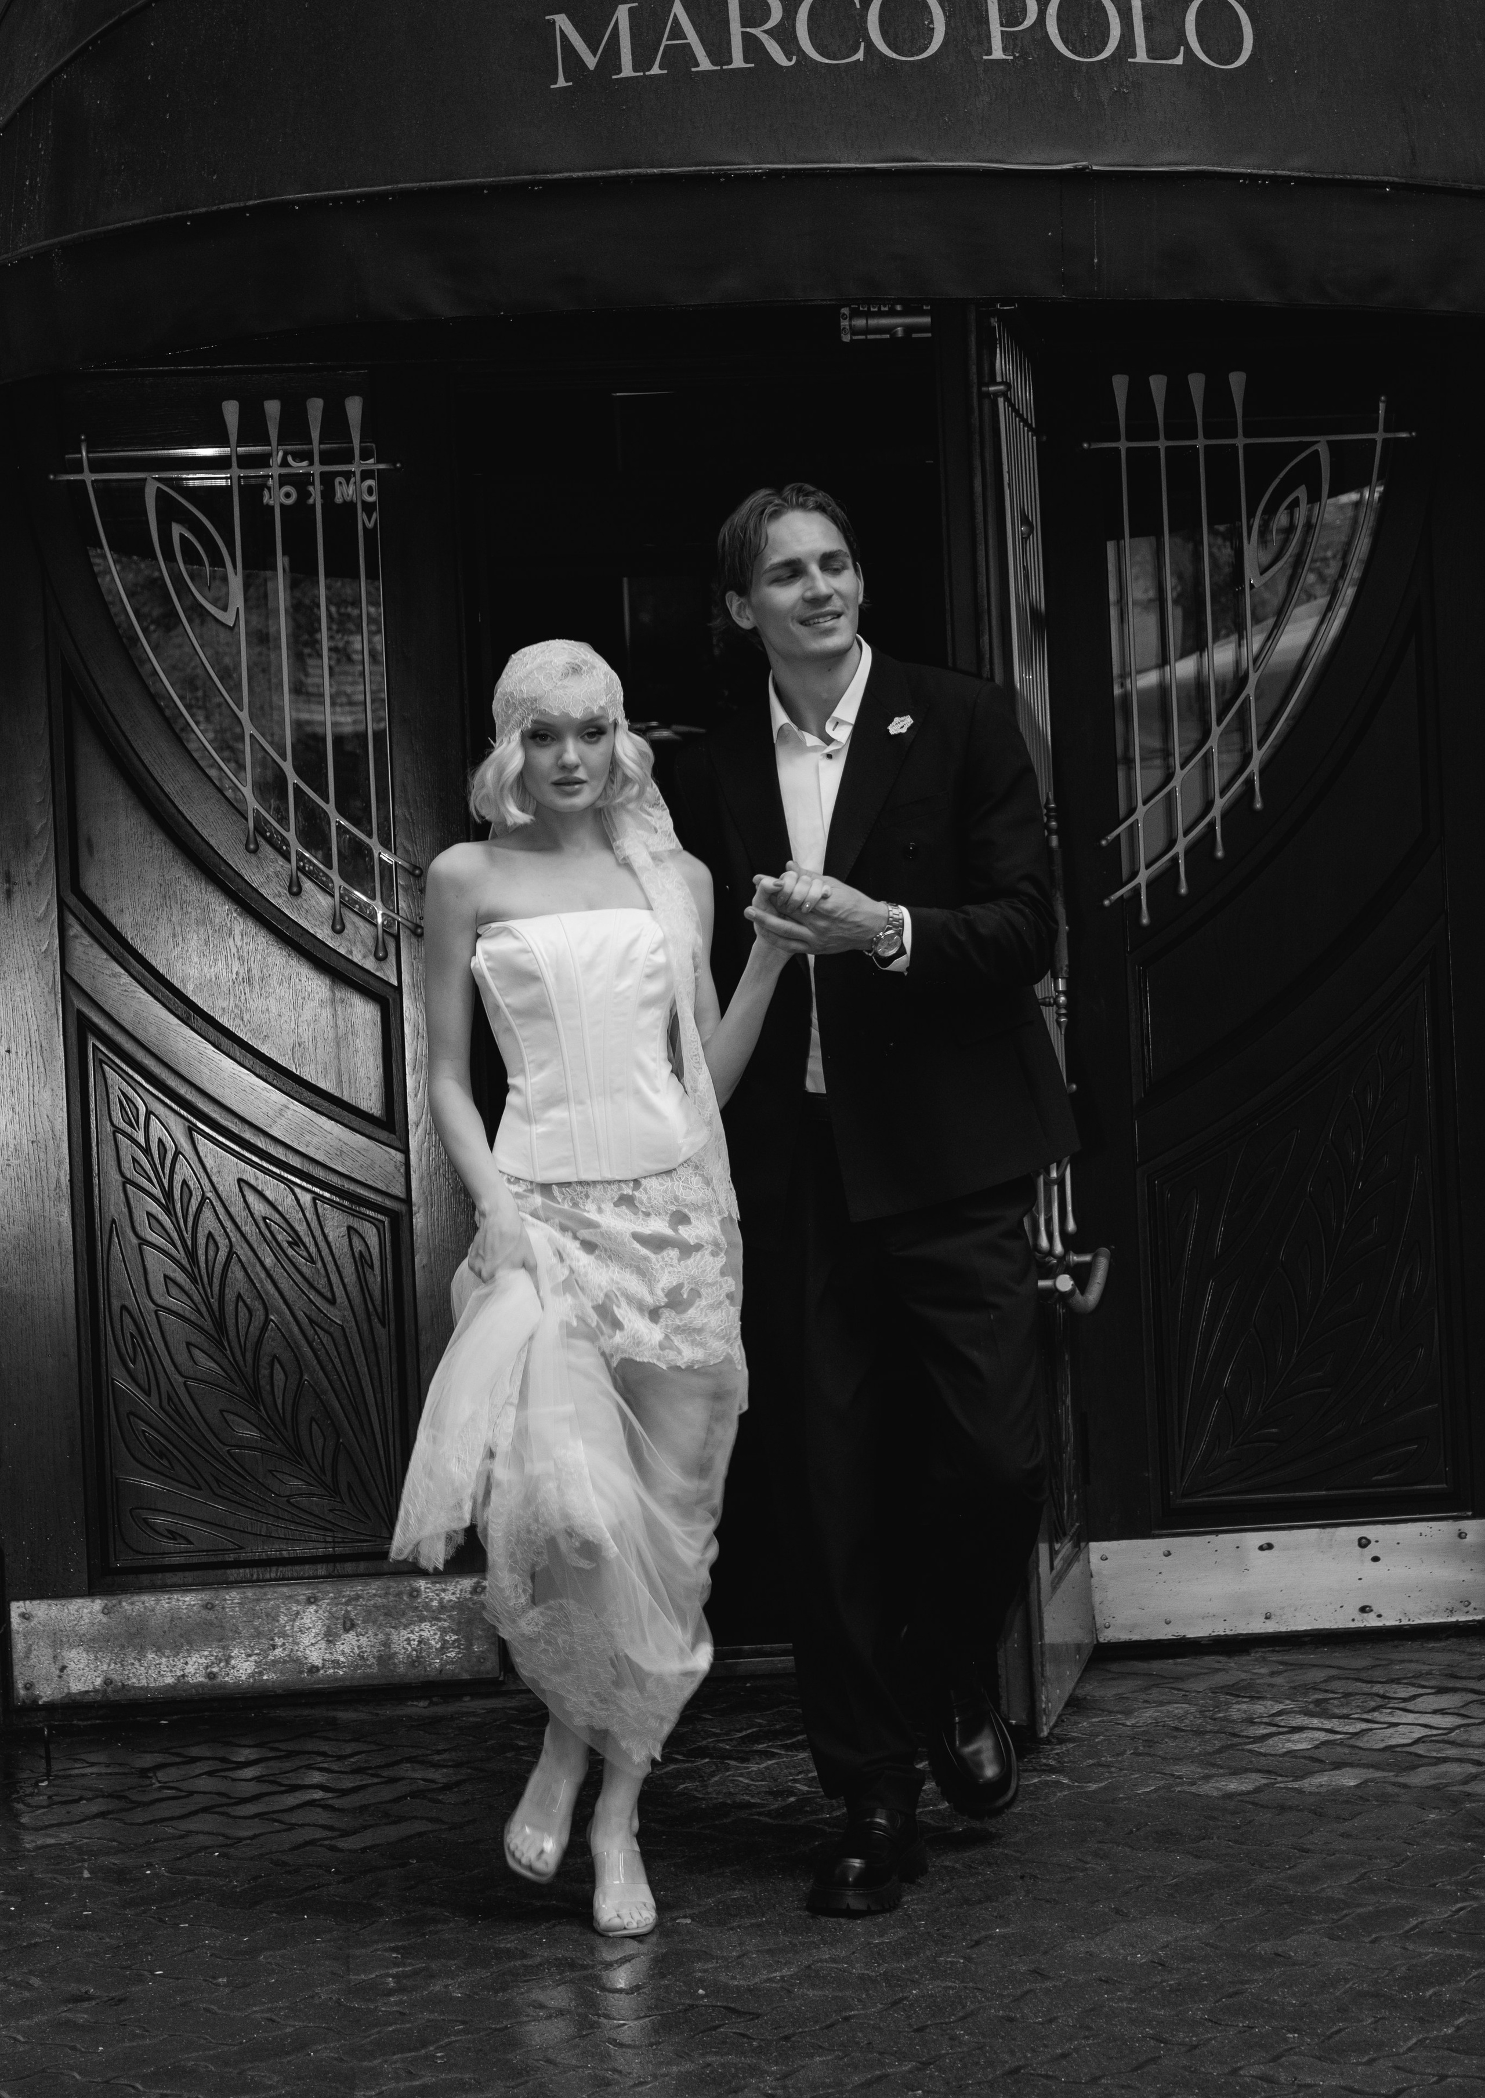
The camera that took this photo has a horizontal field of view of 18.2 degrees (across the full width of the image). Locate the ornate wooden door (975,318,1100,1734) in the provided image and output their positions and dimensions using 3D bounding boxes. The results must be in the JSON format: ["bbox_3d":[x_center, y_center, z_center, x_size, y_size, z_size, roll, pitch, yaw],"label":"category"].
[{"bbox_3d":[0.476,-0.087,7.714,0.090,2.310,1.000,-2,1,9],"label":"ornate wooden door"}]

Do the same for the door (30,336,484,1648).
[{"bbox_3d":[-0.883,-0.033,8.092,0.830,2.310,0.080,-3,1,-6],"label":"door"}]

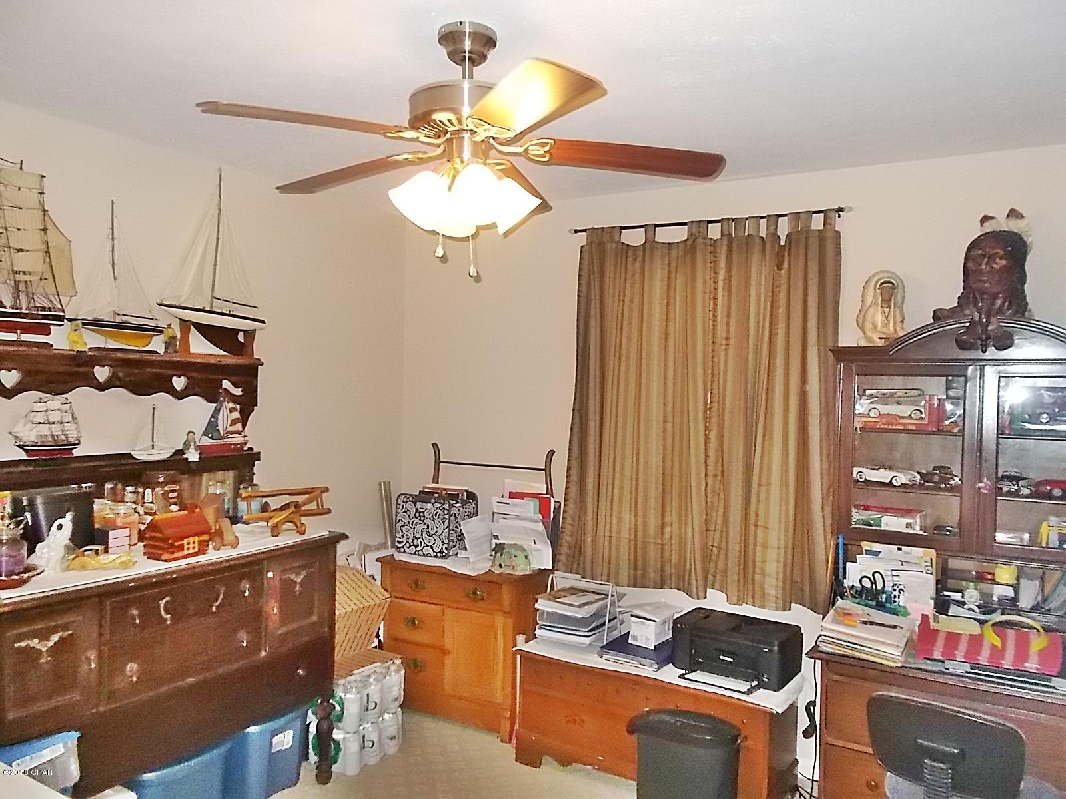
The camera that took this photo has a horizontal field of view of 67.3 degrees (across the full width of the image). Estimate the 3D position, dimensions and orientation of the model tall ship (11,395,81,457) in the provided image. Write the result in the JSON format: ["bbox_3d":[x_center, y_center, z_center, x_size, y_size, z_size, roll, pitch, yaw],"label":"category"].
[{"bbox_3d":[-1.601,0.093,2.640,0.075,0.222,0.232,2,1,31],"label":"model tall ship"}]

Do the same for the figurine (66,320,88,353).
[{"bbox_3d":[-1.559,-0.211,2.739,0.056,0.120,0.060,2,1,31],"label":"figurine"}]

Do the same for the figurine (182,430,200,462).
[{"bbox_3d":[-1.285,0.181,3.002,0.060,0.130,0.058,2,1,31],"label":"figurine"}]

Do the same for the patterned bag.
[{"bbox_3d":[-0.491,0.621,4.050,0.310,0.289,0.254,2,2,31],"label":"patterned bag"}]

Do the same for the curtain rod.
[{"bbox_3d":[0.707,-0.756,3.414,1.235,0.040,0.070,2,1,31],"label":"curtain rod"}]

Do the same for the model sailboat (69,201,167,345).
[{"bbox_3d":[-1.461,-0.439,2.822,0.086,0.502,0.350,2,2,31],"label":"model sailboat"}]

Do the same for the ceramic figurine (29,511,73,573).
[{"bbox_3d":[-1.540,0.456,2.553,0.117,0.178,0.107,2,2,31],"label":"ceramic figurine"}]

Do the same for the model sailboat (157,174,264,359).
[{"bbox_3d":[-1.276,-0.549,3.222,0.115,0.750,0.505,2,1,31],"label":"model sailboat"}]

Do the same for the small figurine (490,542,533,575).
[{"bbox_3d":[-0.093,0.716,3.605,0.157,0.127,0.102,2,2,31],"label":"small figurine"}]

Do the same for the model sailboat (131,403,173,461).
[{"bbox_3d":[-1.375,0.124,2.904,0.051,0.203,0.168,2,2,31],"label":"model sailboat"}]

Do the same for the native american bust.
[{"bbox_3d":[1.538,-0.407,2.741,0.269,0.457,0.203,3,2,43],"label":"native american bust"}]

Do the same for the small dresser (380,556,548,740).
[{"bbox_3d":[-0.314,1.140,3.875,0.797,0.721,0.421,2,2,31],"label":"small dresser"}]

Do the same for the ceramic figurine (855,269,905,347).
[{"bbox_3d":[1.190,-0.308,2.725,0.165,0.270,0.130,2,1,31],"label":"ceramic figurine"}]

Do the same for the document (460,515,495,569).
[{"bbox_3d":[-0.244,0.668,3.680,0.030,0.195,0.220,-15,-8,30],"label":"document"}]

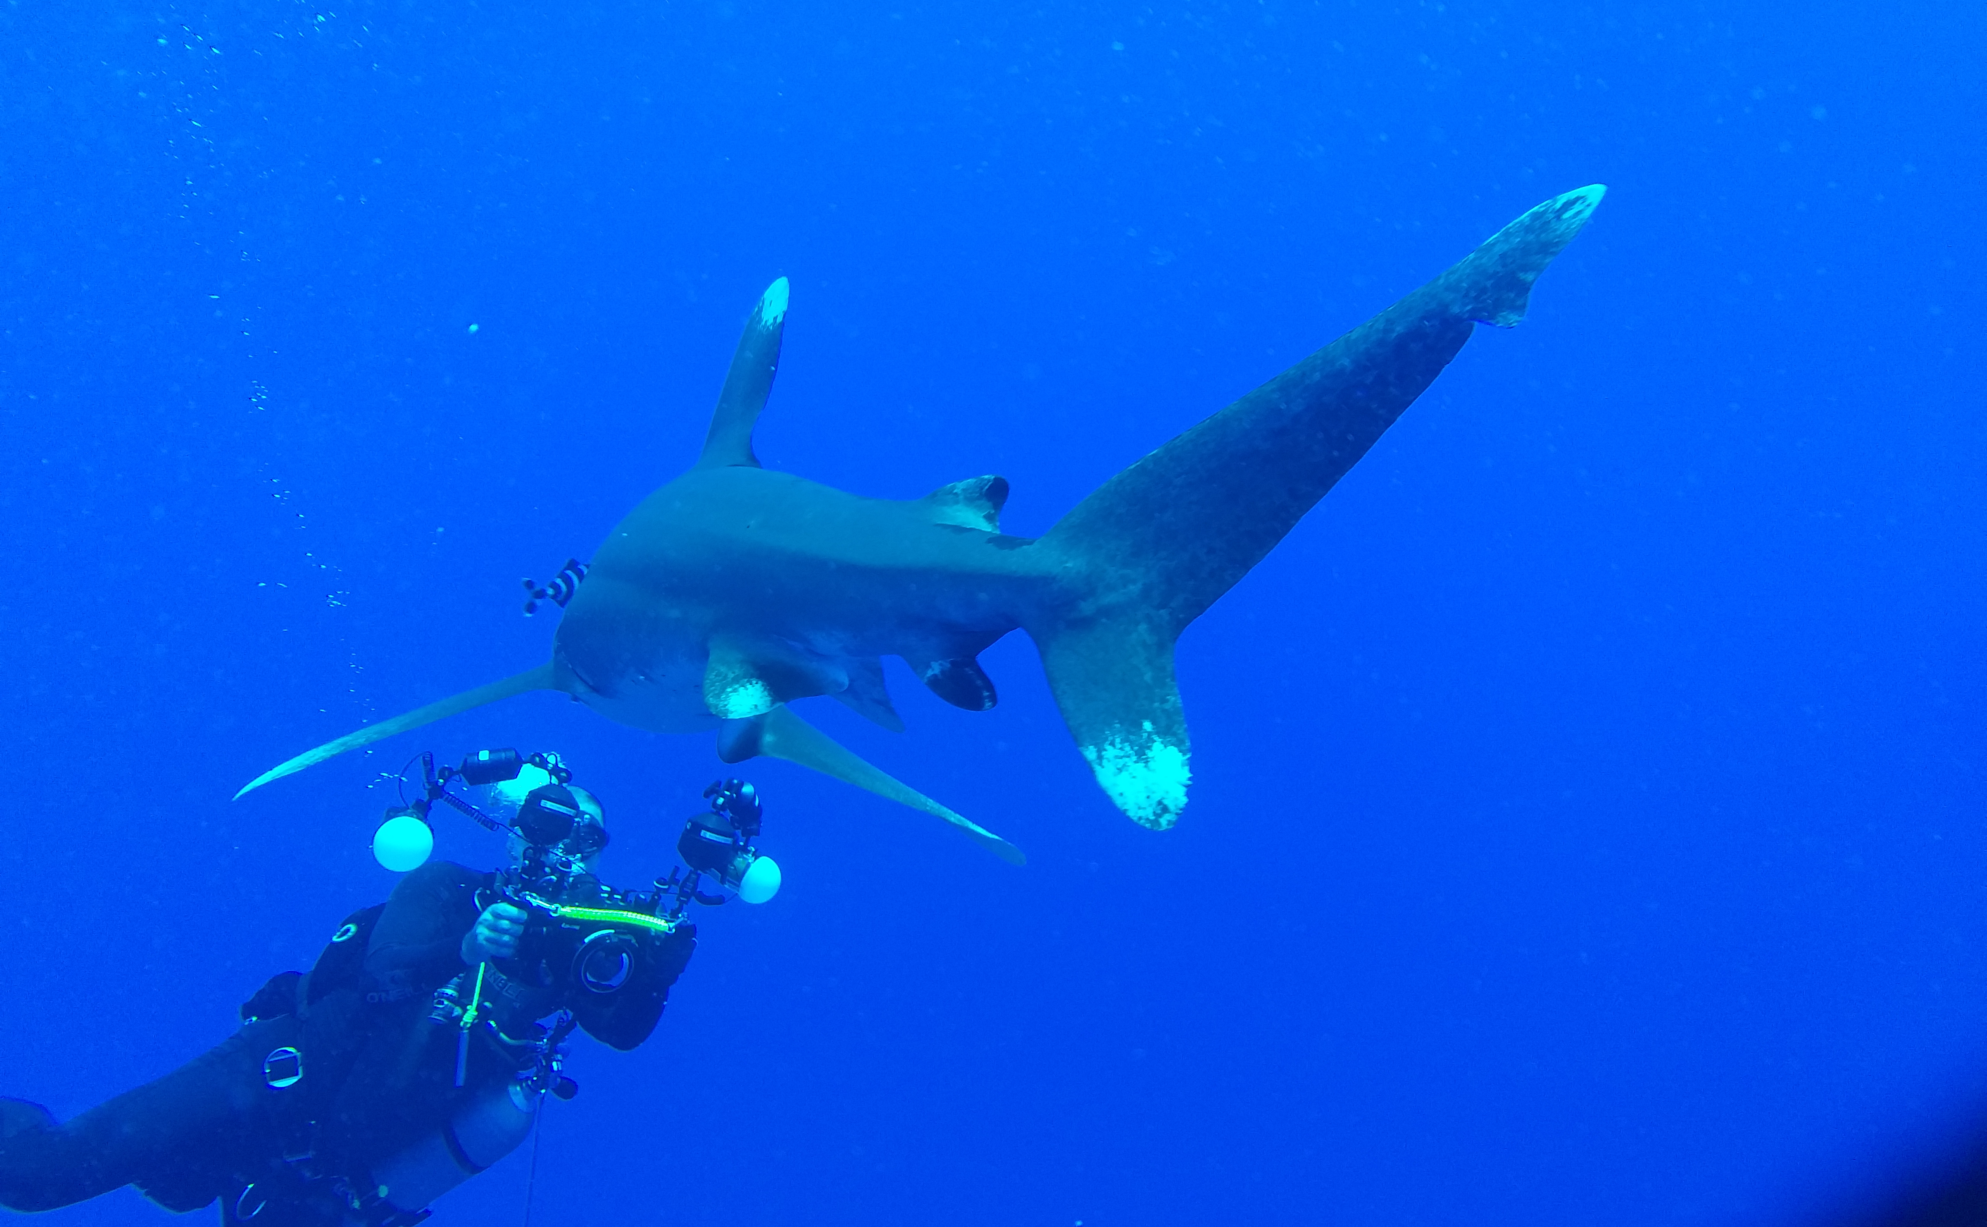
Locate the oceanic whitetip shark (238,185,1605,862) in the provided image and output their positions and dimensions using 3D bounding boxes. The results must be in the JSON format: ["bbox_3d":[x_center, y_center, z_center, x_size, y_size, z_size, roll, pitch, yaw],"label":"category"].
[{"bbox_3d":[-0.285,-0.080,2.040,1.170,0.820,2.220,8,-6,-30],"label":"oceanic whitetip shark"}]

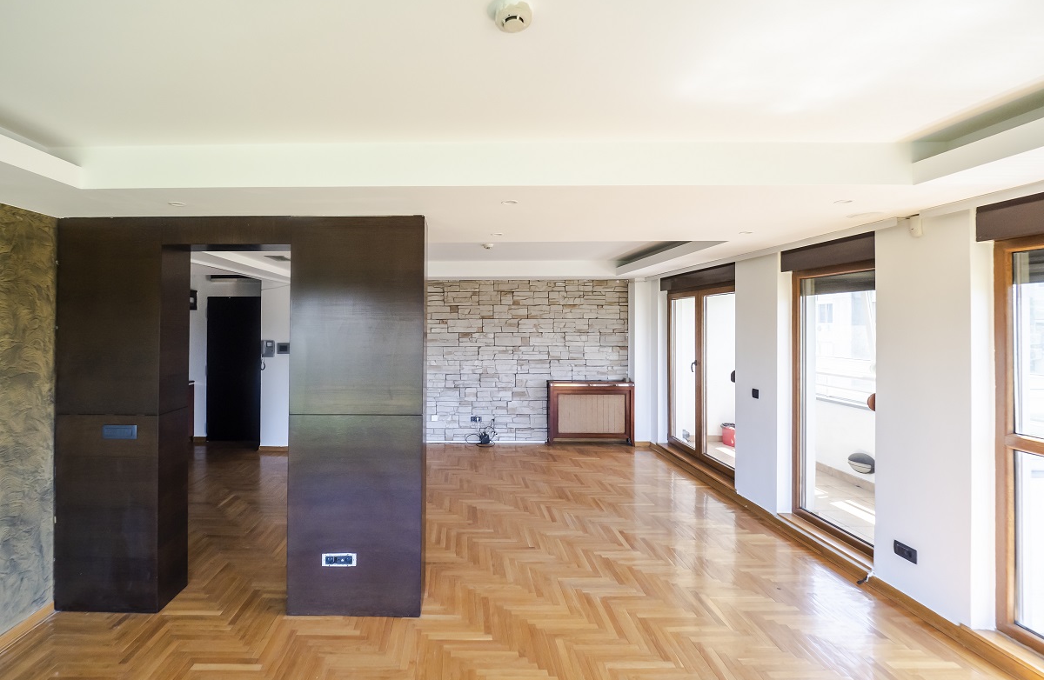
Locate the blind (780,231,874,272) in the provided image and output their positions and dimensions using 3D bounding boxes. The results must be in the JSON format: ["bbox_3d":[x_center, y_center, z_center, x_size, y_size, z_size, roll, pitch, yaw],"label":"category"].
[{"bbox_3d":[2.253,-0.633,3.087,0.100,0.168,0.827,0,2,-8],"label":"blind"}]

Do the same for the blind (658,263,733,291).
[{"bbox_3d":[2.001,-0.704,4.805,0.100,0.168,1.578,0,2,-8],"label":"blind"}]

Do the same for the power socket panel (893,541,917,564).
[{"bbox_3d":[2.247,1.244,2.479,0.012,0.077,0.125,0,2,-8],"label":"power socket panel"}]

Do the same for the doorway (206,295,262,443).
[{"bbox_3d":[-4.113,0.416,6.079,0.819,2.087,0.080,0,2,-2],"label":"doorway"}]

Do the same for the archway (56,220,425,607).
[{"bbox_3d":[-1.598,0.444,2.531,2.063,2.279,0.250,0,2,-1],"label":"archway"}]

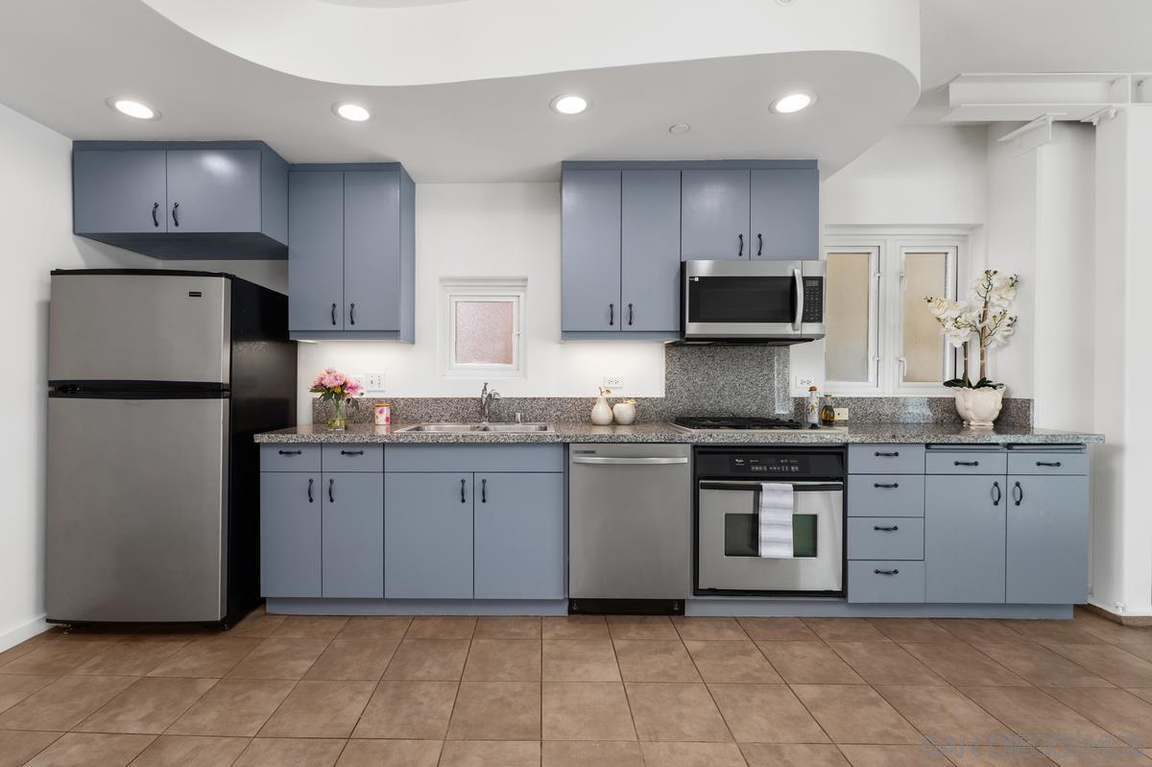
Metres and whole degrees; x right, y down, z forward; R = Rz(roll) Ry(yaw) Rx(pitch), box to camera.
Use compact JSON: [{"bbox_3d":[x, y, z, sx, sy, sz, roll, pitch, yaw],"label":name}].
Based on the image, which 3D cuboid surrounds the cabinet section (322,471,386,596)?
[{"bbox_3d":[-1.117,0.753,2.795,0.311,0.626,0.480,0,1,-1],"label":"cabinet section"}]

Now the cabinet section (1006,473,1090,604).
[{"bbox_3d":[2.306,0.759,2.745,0.402,0.630,0.480,0,1,-1],"label":"cabinet section"}]

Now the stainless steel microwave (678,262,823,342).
[{"bbox_3d":[0.972,-0.446,2.955,0.760,0.430,0.410,0,0,0],"label":"stainless steel microwave"}]

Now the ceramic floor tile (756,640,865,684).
[{"bbox_3d":[0.977,1.185,2.168,0.322,0.010,0.326,0,0,-1],"label":"ceramic floor tile"}]

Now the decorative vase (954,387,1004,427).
[{"bbox_3d":[2.390,0.132,3.030,0.255,0.230,0.240,0,0,-1],"label":"decorative vase"}]

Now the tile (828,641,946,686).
[{"bbox_3d":[1.314,1.199,2.185,0.324,0.012,0.333,0,0,-1],"label":"tile"}]

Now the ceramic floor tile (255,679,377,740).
[{"bbox_3d":[-0.924,1.189,1.874,0.321,0.010,0.322,0,1,-2],"label":"ceramic floor tile"}]

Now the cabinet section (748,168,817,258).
[{"bbox_3d":[1.134,-0.920,2.935,0.375,0.496,0.300,0,1,-1],"label":"cabinet section"}]

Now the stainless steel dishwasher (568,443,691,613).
[{"bbox_3d":[0.257,0.724,2.790,0.596,0.869,0.600,0,1,-1],"label":"stainless steel dishwasher"}]

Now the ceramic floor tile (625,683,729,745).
[{"bbox_3d":[0.357,1.186,1.850,0.322,0.010,0.326,0,0,-1],"label":"ceramic floor tile"}]

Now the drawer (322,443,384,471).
[{"bbox_3d":[-1.099,0.368,2.740,0.308,0.142,0.480,0,0,0],"label":"drawer"}]

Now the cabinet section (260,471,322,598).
[{"bbox_3d":[-1.427,0.753,2.800,0.305,0.628,0.480,0,1,-1],"label":"cabinet section"}]

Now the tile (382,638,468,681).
[{"bbox_3d":[-0.630,1.200,2.222,0.324,0.012,0.333,0,0,-1],"label":"tile"}]

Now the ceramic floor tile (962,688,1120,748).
[{"bbox_3d":[1.639,1.185,1.824,0.322,0.010,0.326,0,0,-1],"label":"ceramic floor tile"}]

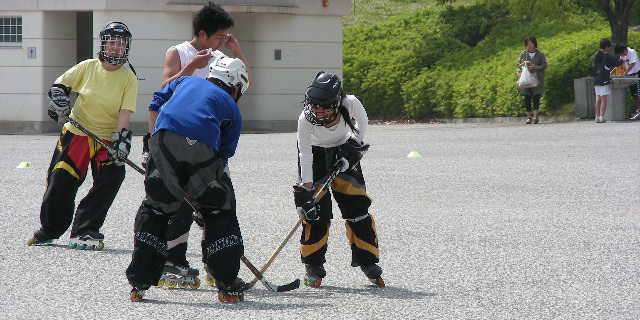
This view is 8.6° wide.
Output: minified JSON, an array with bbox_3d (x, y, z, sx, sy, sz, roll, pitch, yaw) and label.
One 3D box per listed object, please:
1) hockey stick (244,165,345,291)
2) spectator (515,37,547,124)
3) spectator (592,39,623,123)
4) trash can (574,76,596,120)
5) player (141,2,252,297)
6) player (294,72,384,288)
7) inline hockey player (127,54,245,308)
[{"bbox_3d":[-0.174,0.382,26.000,0.220,1.250,0.070,38,5,0],"label":"hockey stick"},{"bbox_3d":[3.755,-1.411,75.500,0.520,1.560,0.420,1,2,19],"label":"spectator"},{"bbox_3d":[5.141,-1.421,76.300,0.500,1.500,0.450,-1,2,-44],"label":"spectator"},{"bbox_3d":[4.920,-1.150,78.500,0.450,0.790,0.450,0,1,6],"label":"trash can"},{"bbox_3d":[-0.730,-0.090,26.400,0.520,1.770,0.580,2,2,38],"label":"player"},{"bbox_3d":[0.120,0.126,26.100,0.560,1.340,0.680,1,2,18],"label":"player"},{"bbox_3d":[-0.787,0.116,25.250,0.660,1.450,0.740,1,2,25],"label":"inline hockey player"}]

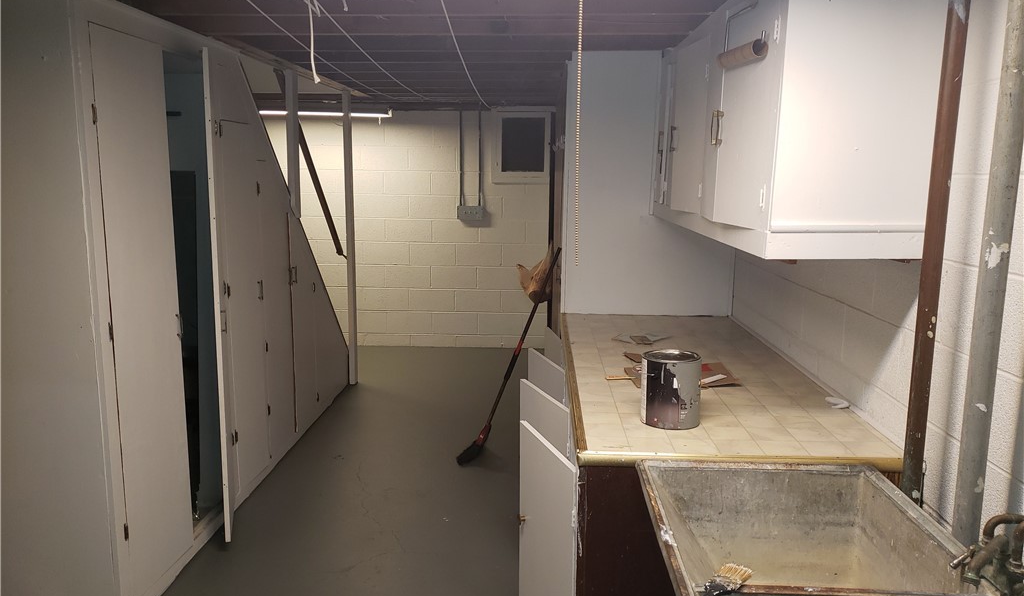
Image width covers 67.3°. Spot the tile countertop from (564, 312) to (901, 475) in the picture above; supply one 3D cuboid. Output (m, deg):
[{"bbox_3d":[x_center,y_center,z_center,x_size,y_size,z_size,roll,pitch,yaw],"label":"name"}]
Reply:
[{"bbox_3d":[0.634,0.264,2.929,0.853,0.038,1.990,1,9,2],"label":"tile countertop"}]

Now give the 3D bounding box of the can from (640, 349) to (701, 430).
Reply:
[{"bbox_3d":[0.458,0.260,2.211,0.167,0.193,0.167,1,9,2],"label":"can"}]

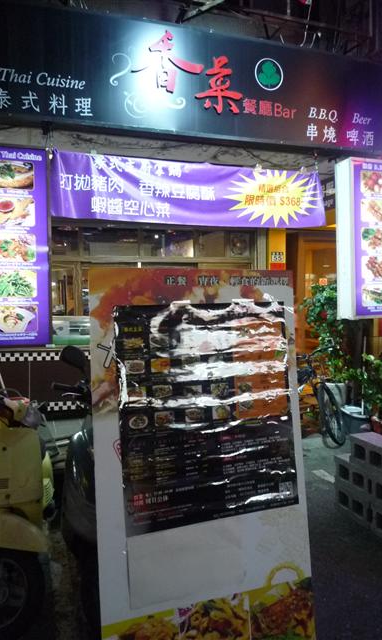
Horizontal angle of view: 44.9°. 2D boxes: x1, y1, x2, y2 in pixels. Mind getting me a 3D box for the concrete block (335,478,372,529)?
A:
[{"bbox_3d":[1.234,1.309,3.302,0.195,0.195,0.385,-1,1,-19],"label":"concrete block"}]

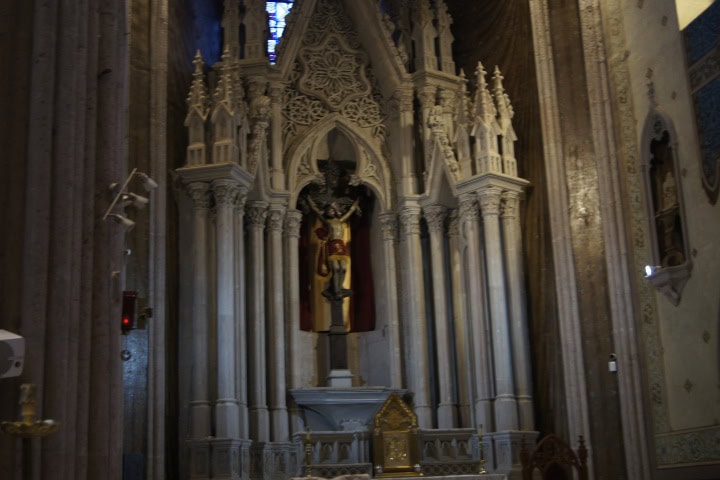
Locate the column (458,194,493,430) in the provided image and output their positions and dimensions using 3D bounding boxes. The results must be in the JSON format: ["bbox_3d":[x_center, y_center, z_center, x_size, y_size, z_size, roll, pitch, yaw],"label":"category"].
[{"bbox_3d":[1.577,0.962,12.342,0.250,3.223,0.250,-2,-13,0],"label":"column"}]

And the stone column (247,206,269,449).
[{"bbox_3d":[-1.410,1.083,12.338,0.260,3.297,0.260,1,-13,-13],"label":"stone column"}]

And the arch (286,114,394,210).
[{"bbox_3d":[-0.330,-1.250,14.268,1.681,1.602,0.350,1,-13,-16],"label":"arch"}]

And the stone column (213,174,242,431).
[{"bbox_3d":[-1.783,0.857,11.993,0.333,3.496,0.333,1,-13,-16],"label":"stone column"}]

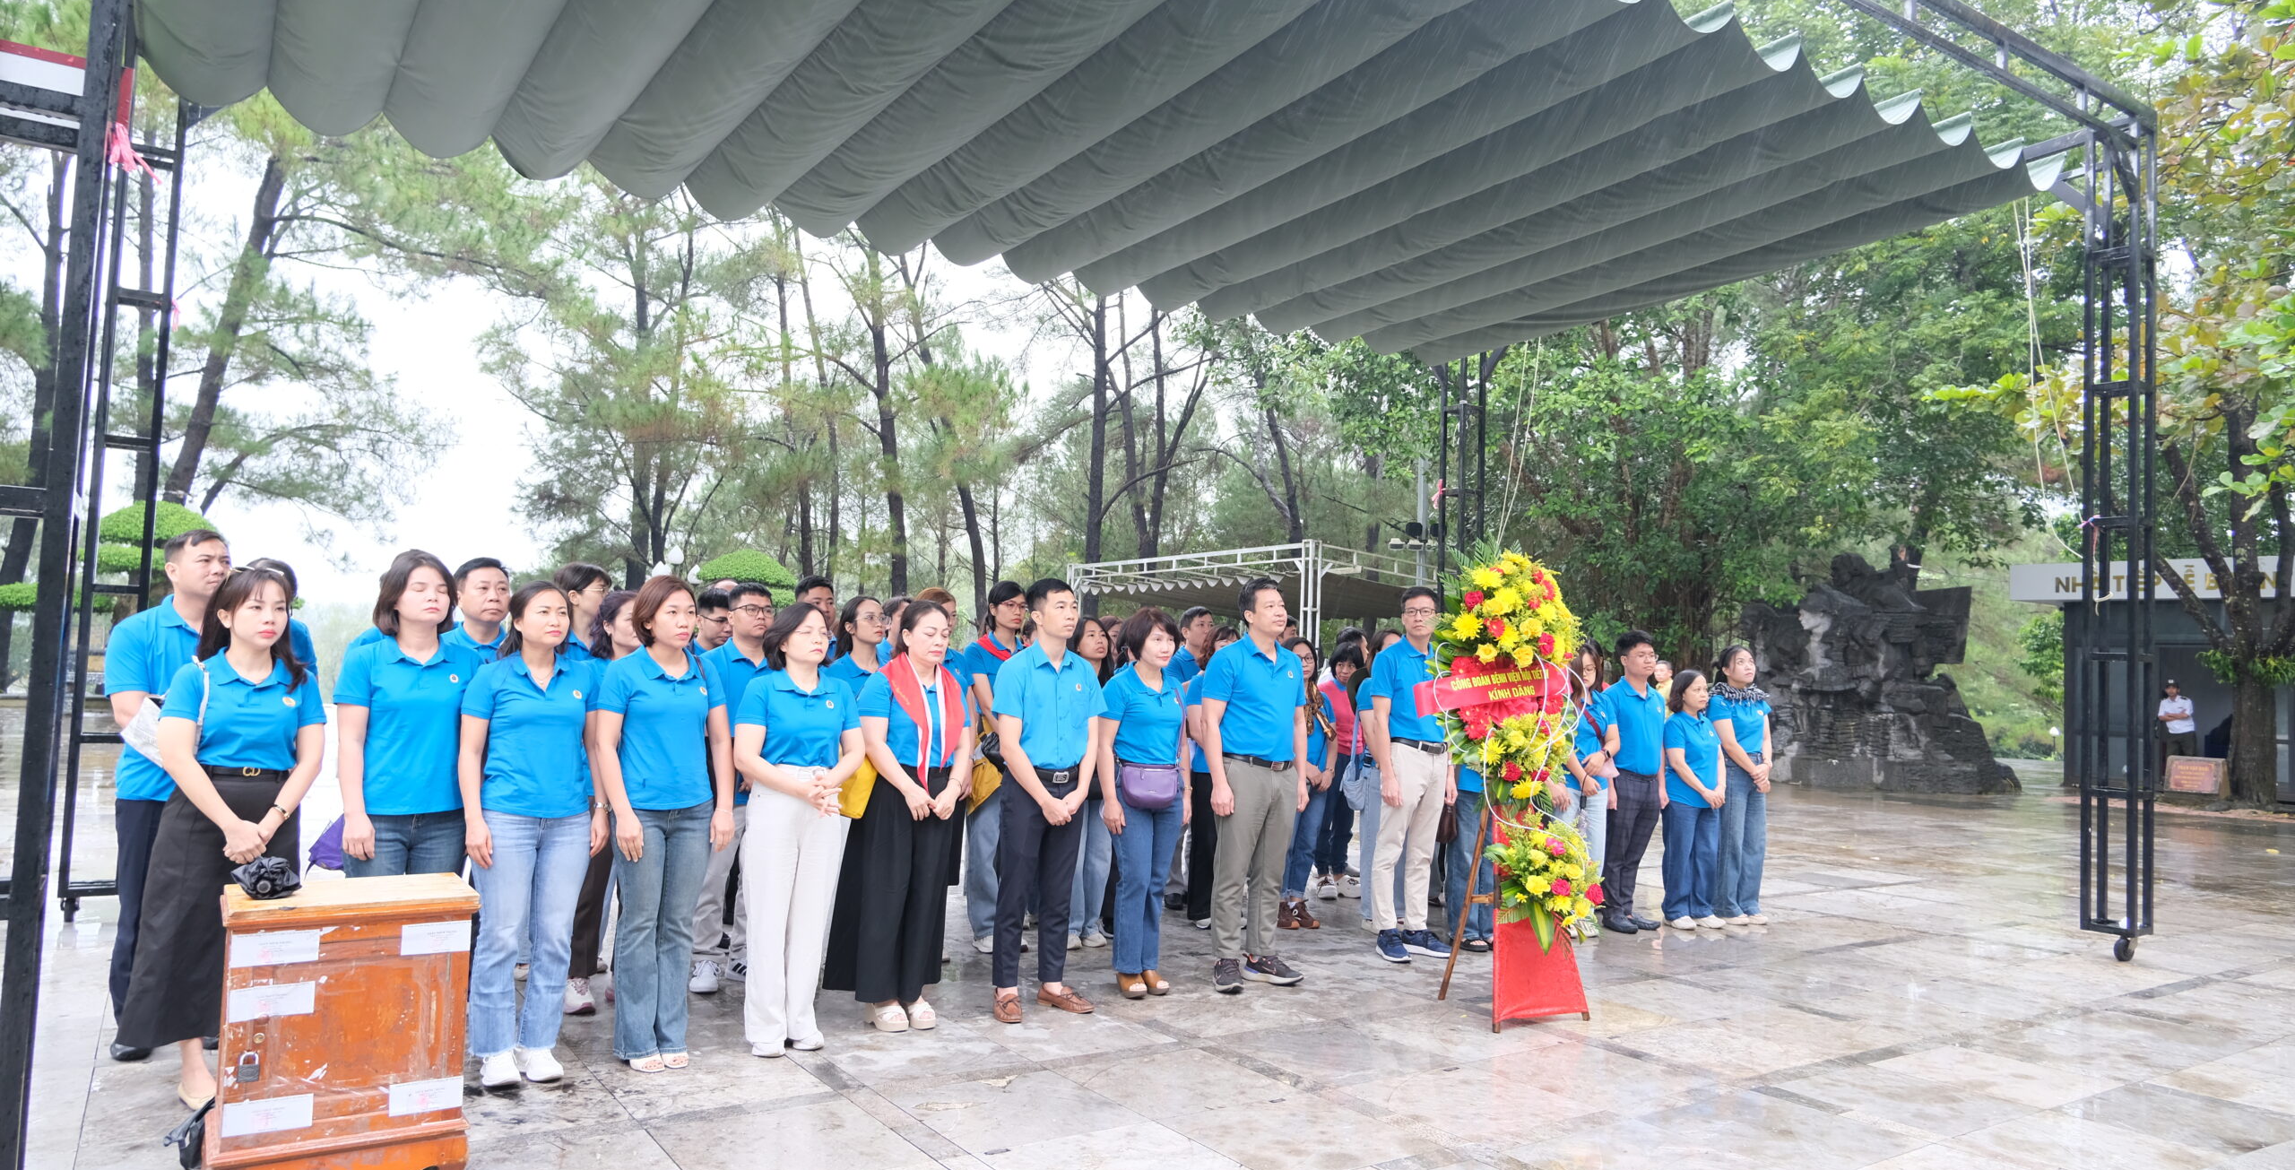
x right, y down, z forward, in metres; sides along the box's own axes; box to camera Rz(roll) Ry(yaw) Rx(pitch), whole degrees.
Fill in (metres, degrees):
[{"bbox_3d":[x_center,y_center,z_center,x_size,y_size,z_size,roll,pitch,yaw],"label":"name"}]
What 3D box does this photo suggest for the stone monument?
[{"bbox_3d":[9.750,1.127,20.000,3.500,3.200,1.800,0,-3,25],"label":"stone monument"}]

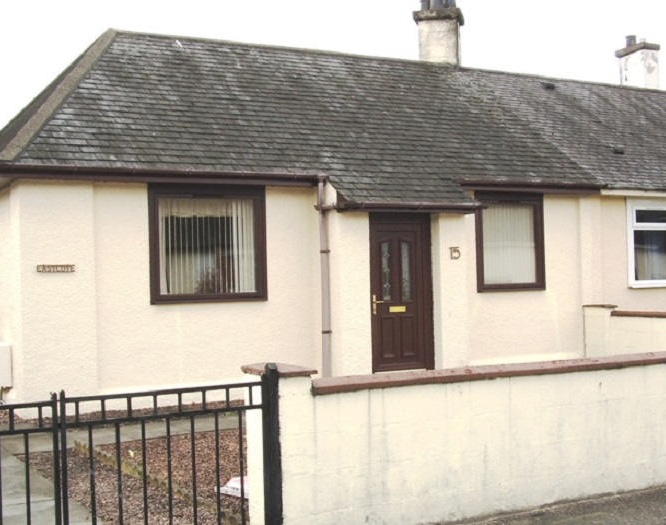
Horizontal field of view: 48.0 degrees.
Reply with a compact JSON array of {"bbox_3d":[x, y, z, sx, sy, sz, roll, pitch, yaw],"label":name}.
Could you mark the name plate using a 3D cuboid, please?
[{"bbox_3d":[-3.132,0.071,8.470,0.407,0.086,0.025,-1,-1,-24],"label":"name plate"}]

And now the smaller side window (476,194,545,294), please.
[{"bbox_3d":[2.653,-0.297,11.228,1.259,1.475,0.120,-1,-1,-24],"label":"smaller side window"}]

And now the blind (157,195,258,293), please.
[{"bbox_3d":[-1.575,-0.216,9.464,1.270,1.222,0.090,-1,-1,-24],"label":"blind"}]

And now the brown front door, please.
[{"bbox_3d":[0.921,0.412,10.178,0.983,2.142,0.090,-1,-1,-24],"label":"brown front door"}]

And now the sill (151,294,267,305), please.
[{"bbox_3d":[-1.520,0.467,9.288,1.480,0.074,0.140,-1,-1,-24],"label":"sill"}]

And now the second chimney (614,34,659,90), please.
[{"bbox_3d":[7.529,-4.858,18.474,0.505,1.503,0.905,-1,-1,-24],"label":"second chimney"}]

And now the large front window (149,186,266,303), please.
[{"bbox_3d":[-1.541,-0.220,9.332,1.487,1.456,0.120,-1,-1,-24],"label":"large front window"}]

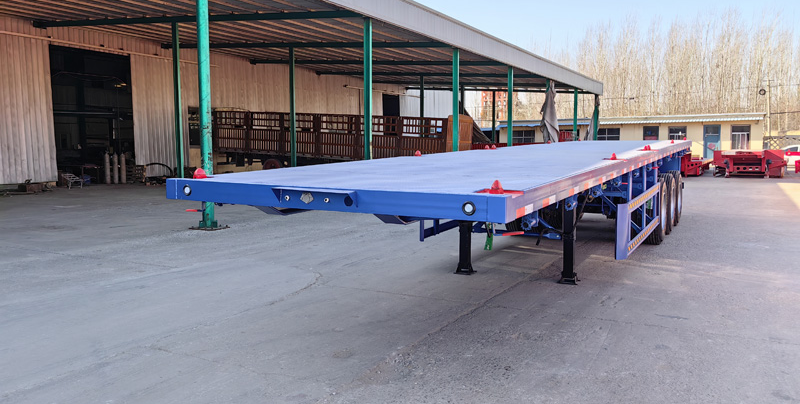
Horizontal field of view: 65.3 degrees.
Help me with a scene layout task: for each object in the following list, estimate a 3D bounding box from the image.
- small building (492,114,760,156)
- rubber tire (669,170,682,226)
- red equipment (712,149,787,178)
[{"bbox_3d":[14.405,-3.865,40.522,15.871,3.080,5.000,3,6,29],"label":"small building"},{"bbox_3d":[5.180,-0.069,11.913,0.300,1.042,1.042,3,6,29],"label":"rubber tire"},{"bbox_3d":[16.423,-1.881,29.411,2.716,1.208,6.000,3,6,29],"label":"red equipment"}]

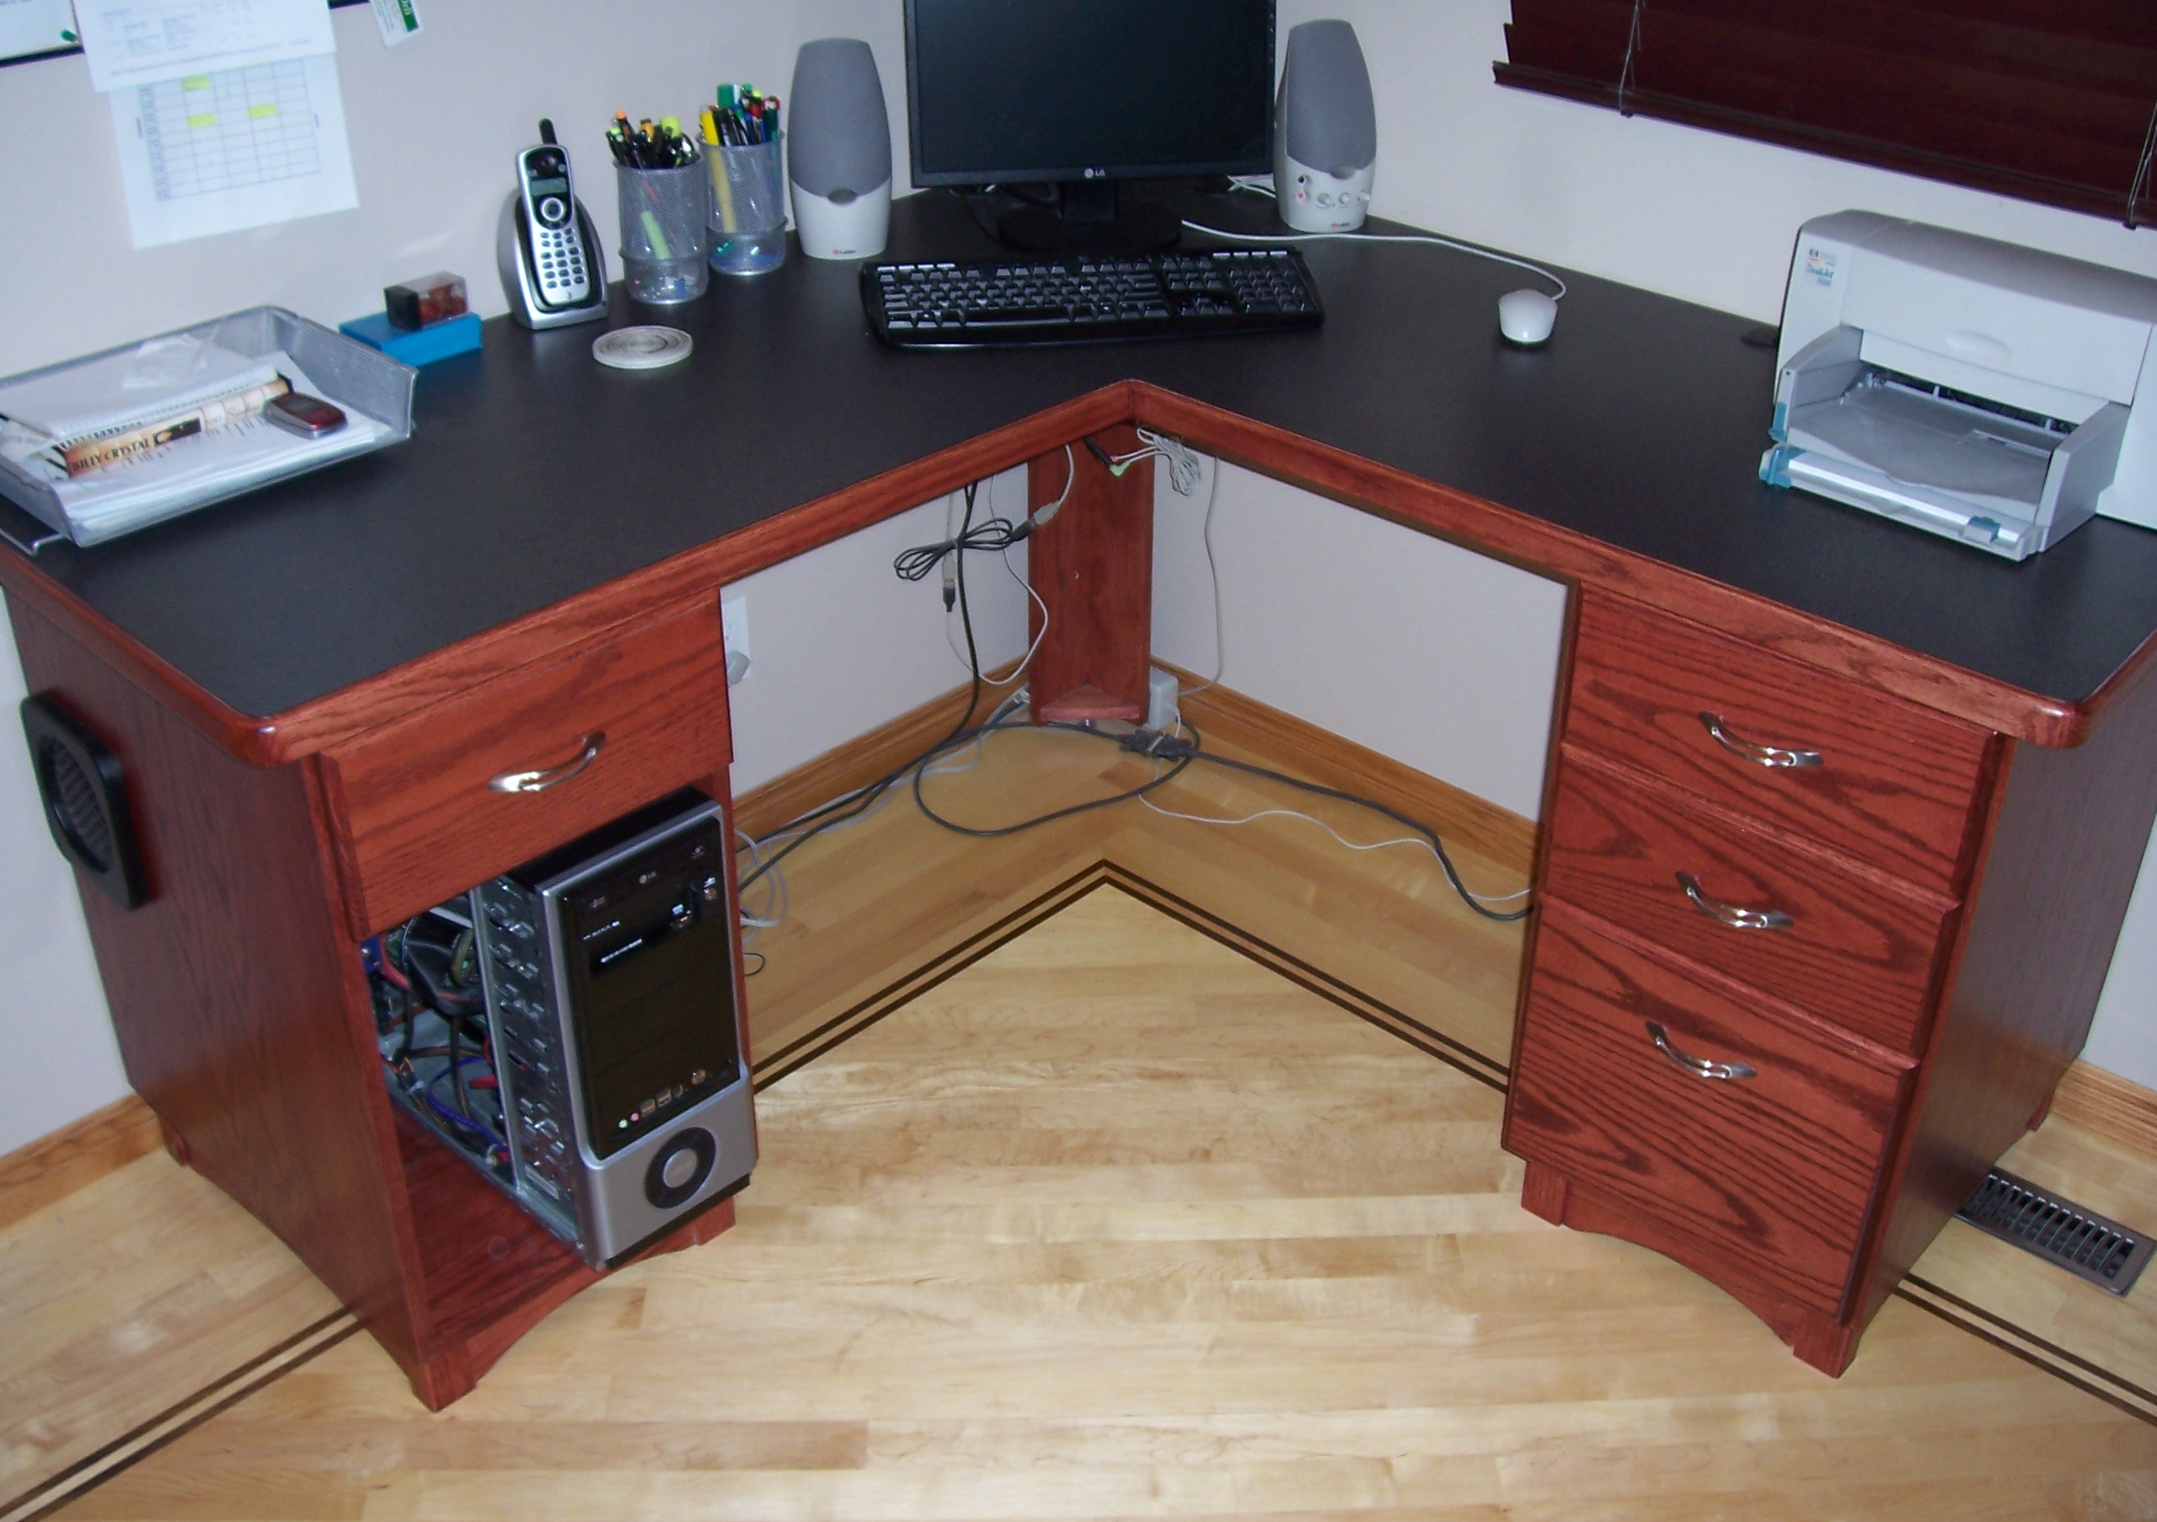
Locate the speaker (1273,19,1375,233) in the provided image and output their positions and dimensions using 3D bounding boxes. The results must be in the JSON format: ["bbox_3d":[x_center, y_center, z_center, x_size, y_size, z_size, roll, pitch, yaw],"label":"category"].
[{"bbox_3d":[0.273,-0.717,2.399,0.110,0.212,0.106,-5,31,-9],"label":"speaker"}]

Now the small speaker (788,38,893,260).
[{"bbox_3d":[-0.258,-0.665,2.303,0.112,0.212,0.108,-3,31,-6],"label":"small speaker"}]

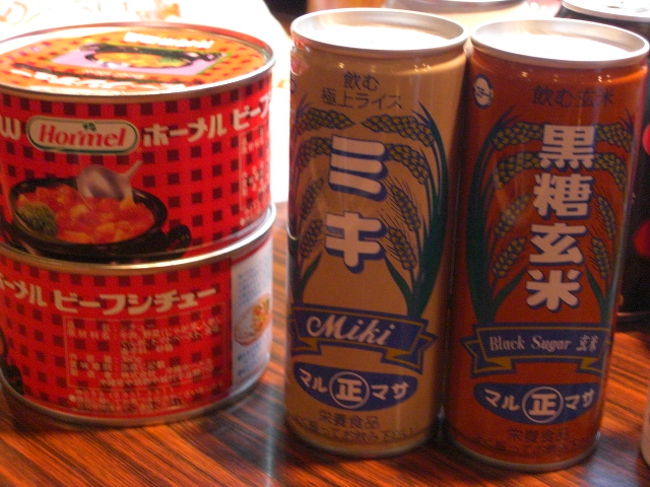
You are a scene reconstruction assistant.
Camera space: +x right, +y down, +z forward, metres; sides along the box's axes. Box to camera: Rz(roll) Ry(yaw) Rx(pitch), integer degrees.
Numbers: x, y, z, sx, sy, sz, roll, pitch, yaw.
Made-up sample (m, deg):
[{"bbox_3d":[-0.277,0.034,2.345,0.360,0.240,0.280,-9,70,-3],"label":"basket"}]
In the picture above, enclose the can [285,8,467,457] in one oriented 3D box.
[{"bbox_3d":[0.015,-0.003,0.406,0.053,0.133,0.053,7,23,12],"label":"can"}]

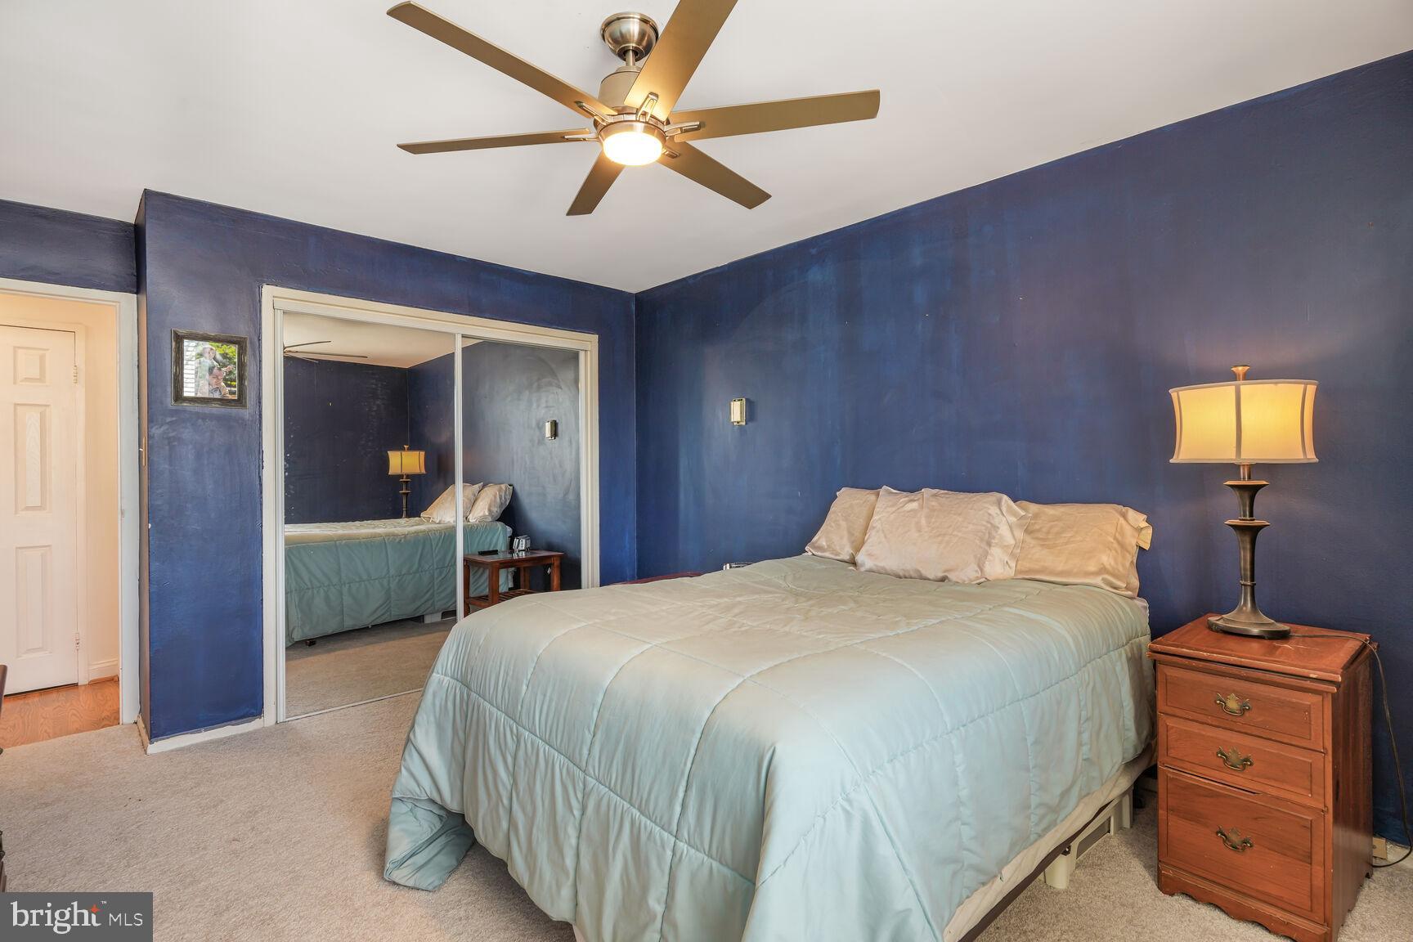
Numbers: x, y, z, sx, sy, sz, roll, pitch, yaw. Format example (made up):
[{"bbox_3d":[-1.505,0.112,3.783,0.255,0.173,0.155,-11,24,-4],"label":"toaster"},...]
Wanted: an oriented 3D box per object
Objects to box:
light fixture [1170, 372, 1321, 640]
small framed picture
[{"bbox_3d":[1.706,0.084,2.115,0.370,0.836,0.370,-1,0,-43],"label":"light fixture"},{"bbox_3d":[-2.245,-0.456,3.023,0.280,0.338,0.025,-1,0,-43],"label":"small framed picture"}]

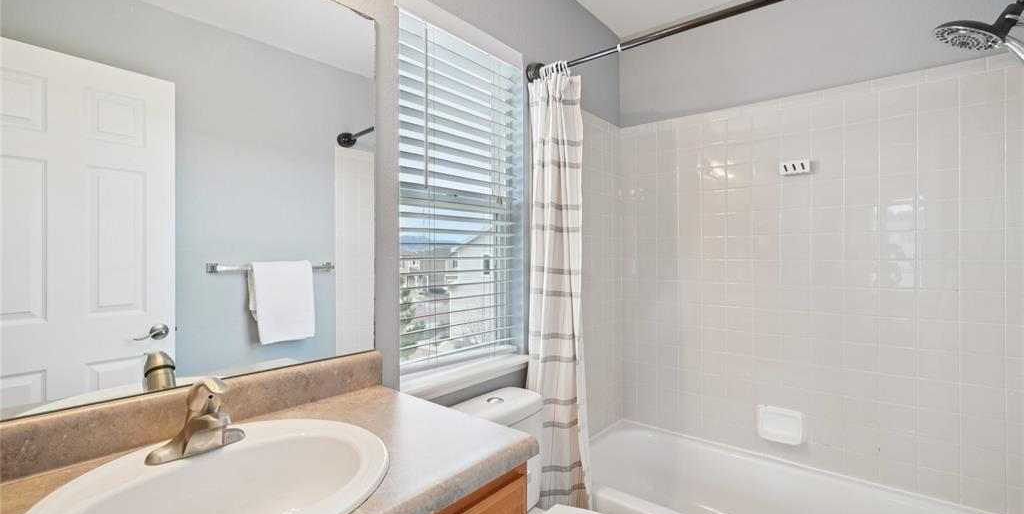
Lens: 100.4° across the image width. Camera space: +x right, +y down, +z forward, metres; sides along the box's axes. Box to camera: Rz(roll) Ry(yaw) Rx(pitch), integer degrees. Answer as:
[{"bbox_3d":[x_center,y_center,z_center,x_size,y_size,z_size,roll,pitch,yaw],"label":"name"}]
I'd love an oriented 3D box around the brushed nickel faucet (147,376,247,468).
[{"bbox_3d":[-0.540,0.281,0.751,0.140,0.140,0.150,1,1,40],"label":"brushed nickel faucet"}]

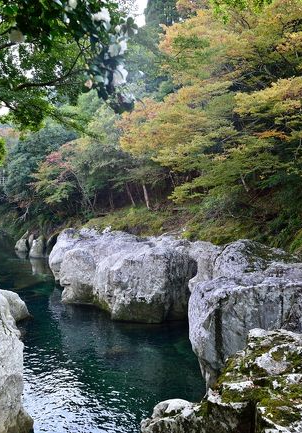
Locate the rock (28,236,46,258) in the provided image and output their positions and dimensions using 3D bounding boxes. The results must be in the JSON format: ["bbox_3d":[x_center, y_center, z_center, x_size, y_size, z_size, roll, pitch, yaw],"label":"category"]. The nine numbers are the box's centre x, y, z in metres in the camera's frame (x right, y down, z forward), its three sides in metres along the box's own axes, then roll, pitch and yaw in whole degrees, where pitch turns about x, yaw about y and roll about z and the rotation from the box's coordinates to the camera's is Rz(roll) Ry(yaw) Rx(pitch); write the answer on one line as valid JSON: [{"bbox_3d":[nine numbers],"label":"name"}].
[{"bbox_3d":[-8.600,2.279,32.872,1.250,1.650,1.300,0,2,0],"label":"rock"}]

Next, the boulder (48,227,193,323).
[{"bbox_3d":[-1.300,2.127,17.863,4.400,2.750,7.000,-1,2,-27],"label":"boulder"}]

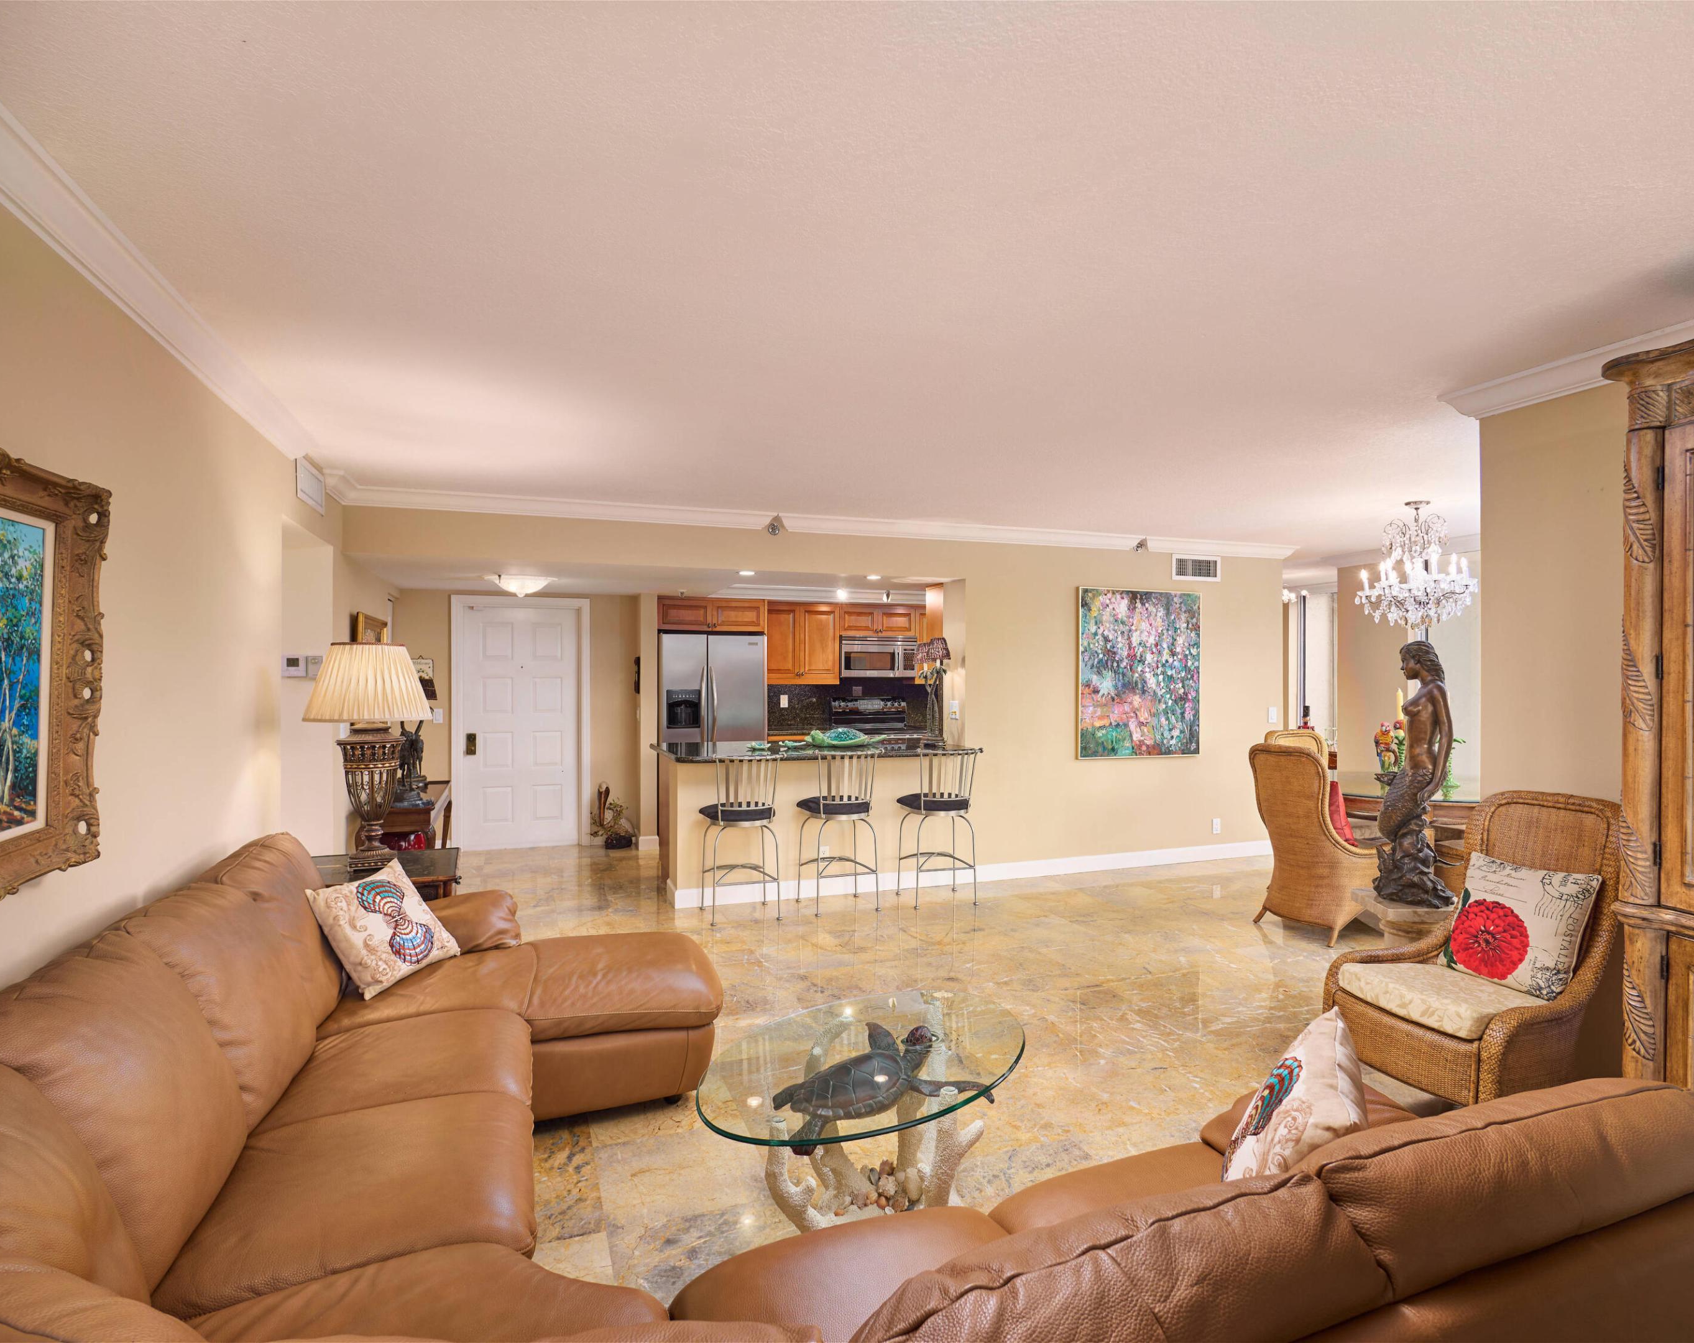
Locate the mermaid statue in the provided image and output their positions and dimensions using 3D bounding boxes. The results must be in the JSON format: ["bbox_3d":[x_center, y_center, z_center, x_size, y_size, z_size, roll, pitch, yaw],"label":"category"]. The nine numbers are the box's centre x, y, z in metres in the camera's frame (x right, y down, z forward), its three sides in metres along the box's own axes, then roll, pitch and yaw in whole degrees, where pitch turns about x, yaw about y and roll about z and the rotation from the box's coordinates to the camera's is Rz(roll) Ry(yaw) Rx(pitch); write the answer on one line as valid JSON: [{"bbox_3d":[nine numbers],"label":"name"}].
[{"bbox_3d":[2.535,0.430,4.160,0.330,1.140,0.280,0,0,11],"label":"mermaid statue"}]

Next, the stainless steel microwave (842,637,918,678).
[{"bbox_3d":[0.235,-0.132,8.759,0.760,0.385,0.400,0,0,-21],"label":"stainless steel microwave"}]

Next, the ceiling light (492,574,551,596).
[{"bbox_3d":[-2.252,-0.590,6.450,0.410,0.150,0.410,0,0,0],"label":"ceiling light"}]

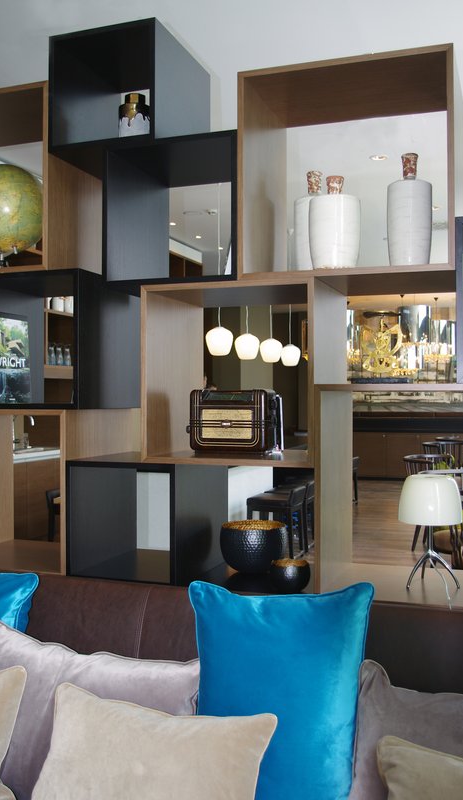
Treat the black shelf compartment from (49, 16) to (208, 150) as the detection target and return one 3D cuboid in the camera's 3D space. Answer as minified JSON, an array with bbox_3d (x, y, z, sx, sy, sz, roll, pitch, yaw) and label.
[{"bbox_3d":[-0.340,-1.005,2.633,0.388,0.380,0.453,0,0,20],"label":"black shelf compartment"}]

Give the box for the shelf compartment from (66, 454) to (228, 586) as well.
[{"bbox_3d":[-0.277,0.389,2.615,0.393,0.378,0.453,0,0,20],"label":"shelf compartment"}]

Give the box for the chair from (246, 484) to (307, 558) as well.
[{"bbox_3d":[0.383,1.032,6.356,0.404,0.601,0.395,0,0,20],"label":"chair"}]

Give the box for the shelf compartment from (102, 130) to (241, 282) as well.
[{"bbox_3d":[-0.123,-0.617,2.691,0.479,0.474,0.494,0,1,20],"label":"shelf compartment"}]

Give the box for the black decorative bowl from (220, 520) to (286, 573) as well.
[{"bbox_3d":[0.072,0.486,2.486,0.217,0.145,0.217,0,0,0],"label":"black decorative bowl"}]

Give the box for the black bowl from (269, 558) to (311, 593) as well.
[{"bbox_3d":[0.173,0.522,2.240,0.123,0.076,0.123,0,0,0],"label":"black bowl"}]

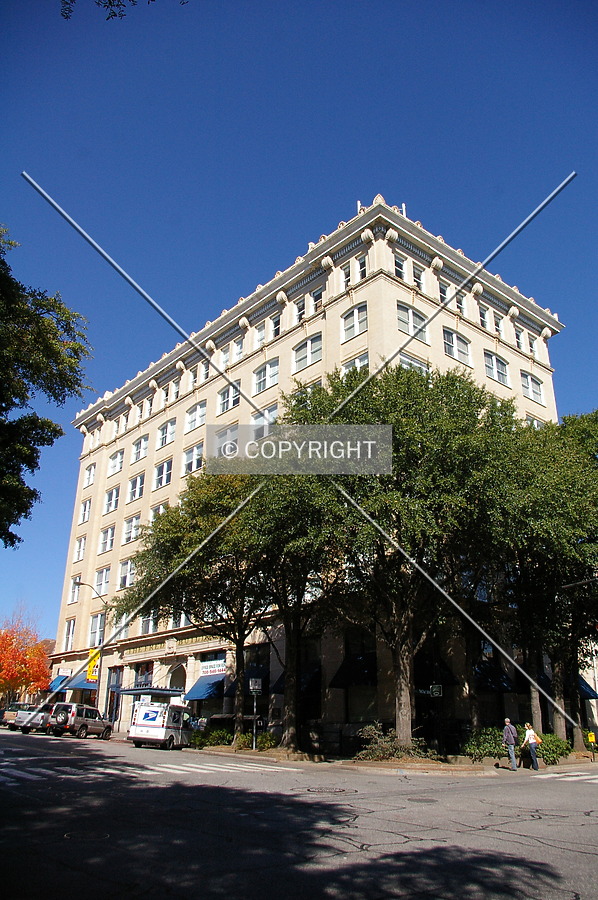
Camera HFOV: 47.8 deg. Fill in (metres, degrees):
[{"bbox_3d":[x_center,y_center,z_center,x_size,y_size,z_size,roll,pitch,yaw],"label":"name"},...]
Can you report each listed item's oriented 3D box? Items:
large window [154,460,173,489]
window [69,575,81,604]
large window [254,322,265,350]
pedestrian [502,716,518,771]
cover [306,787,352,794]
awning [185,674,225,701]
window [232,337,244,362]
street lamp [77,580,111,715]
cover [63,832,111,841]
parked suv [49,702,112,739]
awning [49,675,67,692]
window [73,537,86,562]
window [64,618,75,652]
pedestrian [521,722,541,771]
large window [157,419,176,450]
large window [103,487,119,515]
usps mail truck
[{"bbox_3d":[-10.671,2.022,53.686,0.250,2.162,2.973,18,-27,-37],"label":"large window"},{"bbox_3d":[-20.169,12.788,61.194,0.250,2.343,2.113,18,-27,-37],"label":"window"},{"bbox_3d":[-2.715,-8.315,49.138,0.250,1.638,1.010,18,-28,-38],"label":"large window"},{"bbox_3d":[7.758,10.787,24.698,0.500,1.770,0.400,11,-24,-26],"label":"pedestrian"},{"bbox_3d":[0.708,8.326,16.444,0.920,0.050,0.920,0,-22,0],"label":"cover"},{"bbox_3d":[-6.229,15.593,44.323,1.312,1.547,2.968,18,-28,-37],"label":"awning"},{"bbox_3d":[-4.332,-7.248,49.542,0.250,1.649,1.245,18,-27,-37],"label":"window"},{"bbox_3d":[-14.515,13.948,45.710,2.750,9.750,0.350,20,-30,-38],"label":"street lamp"},{"bbox_3d":[-3.084,5.647,9.827,0.659,0.030,0.659,0,-22,0],"label":"cover"},{"bbox_3d":[-13.150,16.500,40.950,1.880,1.920,4.600,-5,-23,14],"label":"parked suv"},{"bbox_3d":[-20.455,19.738,57.060,1.000,1.400,2.100,20,-30,-38],"label":"awning"},{"bbox_3d":[-20.622,9.512,63.963,0.250,2.100,2.200,18,-28,-38],"label":"window"},{"bbox_3d":[-20.631,16.807,61.115,0.250,2.874,1.900,18,-28,-38],"label":"window"},{"bbox_3d":[8.679,11.155,25.406,0.550,1.640,0.520,-17,-28,37],"label":"pedestrian"},{"bbox_3d":[-11.550,-1.420,59.176,0.260,2.428,3.043,18,-28,-37],"label":"large window"},{"bbox_3d":[-17.842,4.796,64.578,0.260,2.516,3.043,18,-28,-37],"label":"large window"},{"bbox_3d":[-6.900,14.450,35.100,1.950,2.180,4.450,-4,-24,13],"label":"usps mail truck"}]

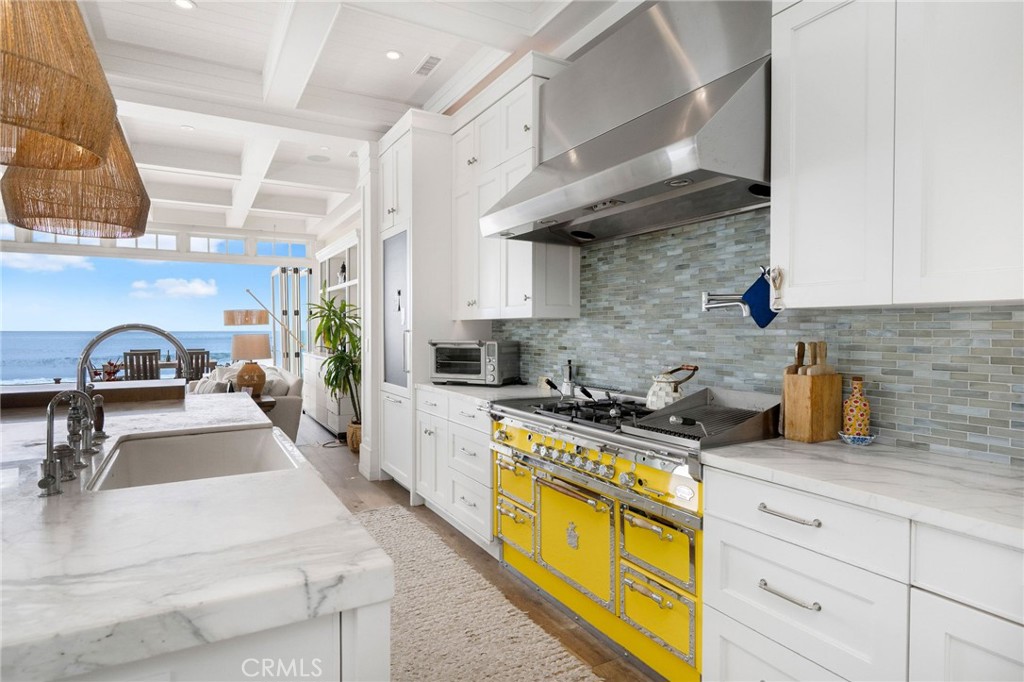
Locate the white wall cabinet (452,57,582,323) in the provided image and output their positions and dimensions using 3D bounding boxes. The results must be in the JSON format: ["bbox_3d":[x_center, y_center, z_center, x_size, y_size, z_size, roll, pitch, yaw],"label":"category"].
[{"bbox_3d":[-0.017,-0.871,3.814,0.355,1.442,1.156,-1,1,-30],"label":"white wall cabinet"}]

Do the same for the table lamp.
[{"bbox_3d":[-2.706,0.252,5.600,0.380,0.675,0.380,-1,1,-30],"label":"table lamp"}]

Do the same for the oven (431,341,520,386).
[{"bbox_3d":[-0.267,0.173,3.959,0.530,0.322,0.400,0,1,25],"label":"oven"}]

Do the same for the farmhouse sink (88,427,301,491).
[{"bbox_3d":[-1.046,0.520,1.860,0.575,0.255,0.870,-1,1,-30],"label":"farmhouse sink"}]

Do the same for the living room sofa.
[{"bbox_3d":[-3.433,0.765,6.784,1.050,0.869,2.250,-1,1,-30],"label":"living room sofa"}]

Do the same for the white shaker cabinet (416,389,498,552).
[{"bbox_3d":[-0.140,0.800,3.742,0.660,0.907,1.206,-1,1,-30],"label":"white shaker cabinet"}]

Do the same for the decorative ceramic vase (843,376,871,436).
[{"bbox_3d":[1.238,0.241,1.940,0.080,0.222,0.080,-1,1,-30],"label":"decorative ceramic vase"}]

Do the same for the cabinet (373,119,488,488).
[{"bbox_3d":[-0.660,-0.251,4.583,0.695,2.979,0.804,-1,1,-30],"label":"cabinet"}]

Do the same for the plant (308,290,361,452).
[{"bbox_3d":[-1.908,0.302,6.080,0.750,1.820,0.750,-1,1,-30],"label":"plant"}]

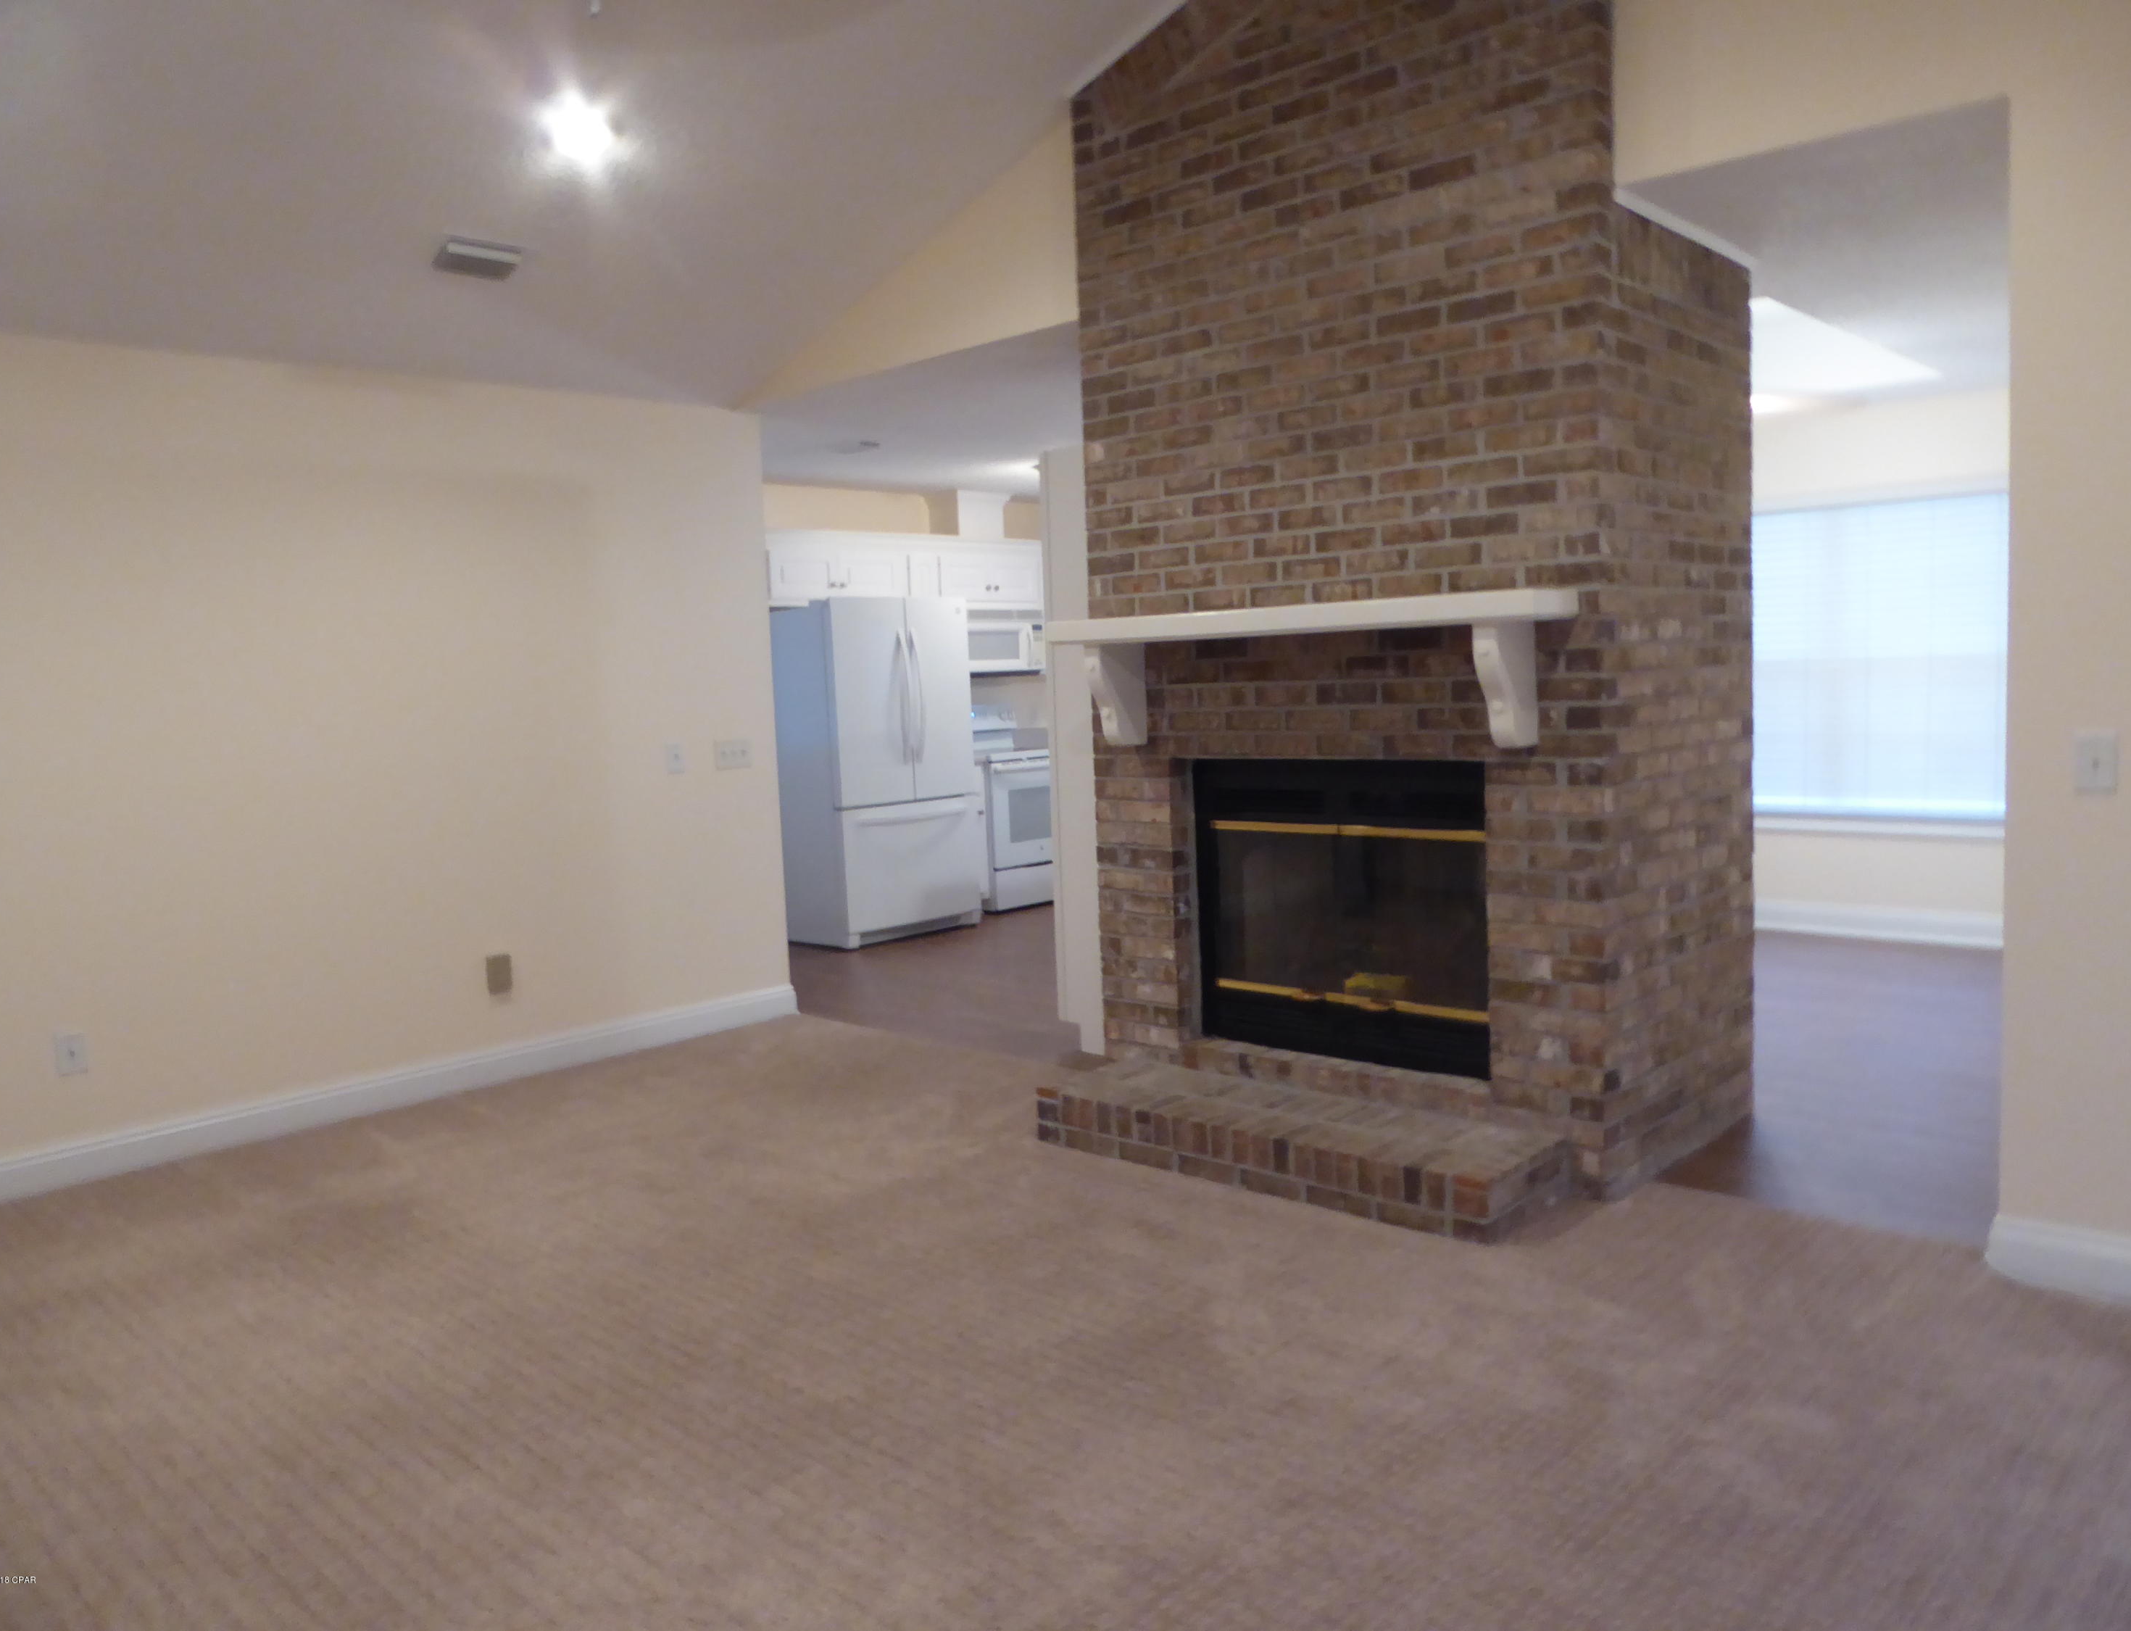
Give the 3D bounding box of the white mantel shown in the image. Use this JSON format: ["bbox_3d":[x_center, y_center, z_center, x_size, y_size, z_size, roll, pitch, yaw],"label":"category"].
[{"bbox_3d":[0.597,-0.366,4.060,1.510,0.377,0.250,3,7,42],"label":"white mantel"}]

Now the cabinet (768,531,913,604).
[{"bbox_3d":[-1.319,-1.331,8.235,0.345,0.380,0.970,3,7,42],"label":"cabinet"}]

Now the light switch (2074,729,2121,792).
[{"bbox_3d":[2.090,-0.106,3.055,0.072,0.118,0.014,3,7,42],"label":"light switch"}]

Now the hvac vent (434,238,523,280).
[{"bbox_3d":[-1.741,-1.641,4.467,0.160,0.025,0.250,-26,-12,41],"label":"hvac vent"}]

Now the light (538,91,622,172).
[{"bbox_3d":[-1.315,-1.854,4.087,0.190,0.040,0.190,-26,-12,41],"label":"light"}]

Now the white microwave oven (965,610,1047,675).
[{"bbox_3d":[-0.529,-1.048,9.083,0.410,0.380,0.765,3,7,42],"label":"white microwave oven"}]

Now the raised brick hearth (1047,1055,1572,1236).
[{"bbox_3d":[0.594,0.867,4.085,1.417,0.160,0.430,3,7,42],"label":"raised brick hearth"}]

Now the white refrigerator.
[{"bbox_3d":[-1.089,-0.258,8.174,0.820,1.777,0.925,3,7,42],"label":"white refrigerator"}]

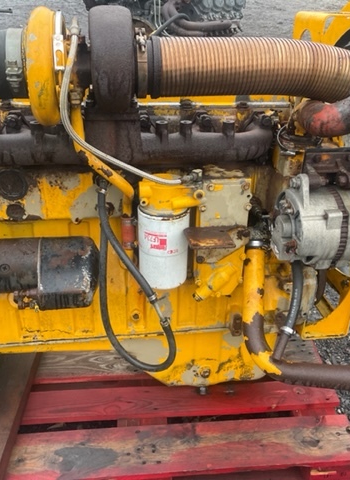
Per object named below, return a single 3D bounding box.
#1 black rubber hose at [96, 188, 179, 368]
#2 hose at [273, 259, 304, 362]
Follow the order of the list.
[{"bbox_3d":[-0.091,0.104,1.172,0.176,0.450,0.158,-3,31,-8],"label":"black rubber hose"},{"bbox_3d":[0.287,0.177,1.218,0.056,0.301,0.077,-3,31,-8],"label":"hose"}]

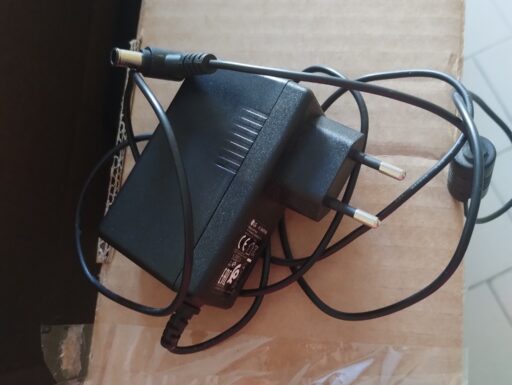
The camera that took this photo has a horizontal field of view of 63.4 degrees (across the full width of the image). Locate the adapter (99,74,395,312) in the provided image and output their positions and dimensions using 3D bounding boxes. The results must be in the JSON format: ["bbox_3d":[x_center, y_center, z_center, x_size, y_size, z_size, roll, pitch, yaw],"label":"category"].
[{"bbox_3d":[-0.001,0.002,0.151,0.086,0.028,0.079,27,90,27],"label":"adapter"}]

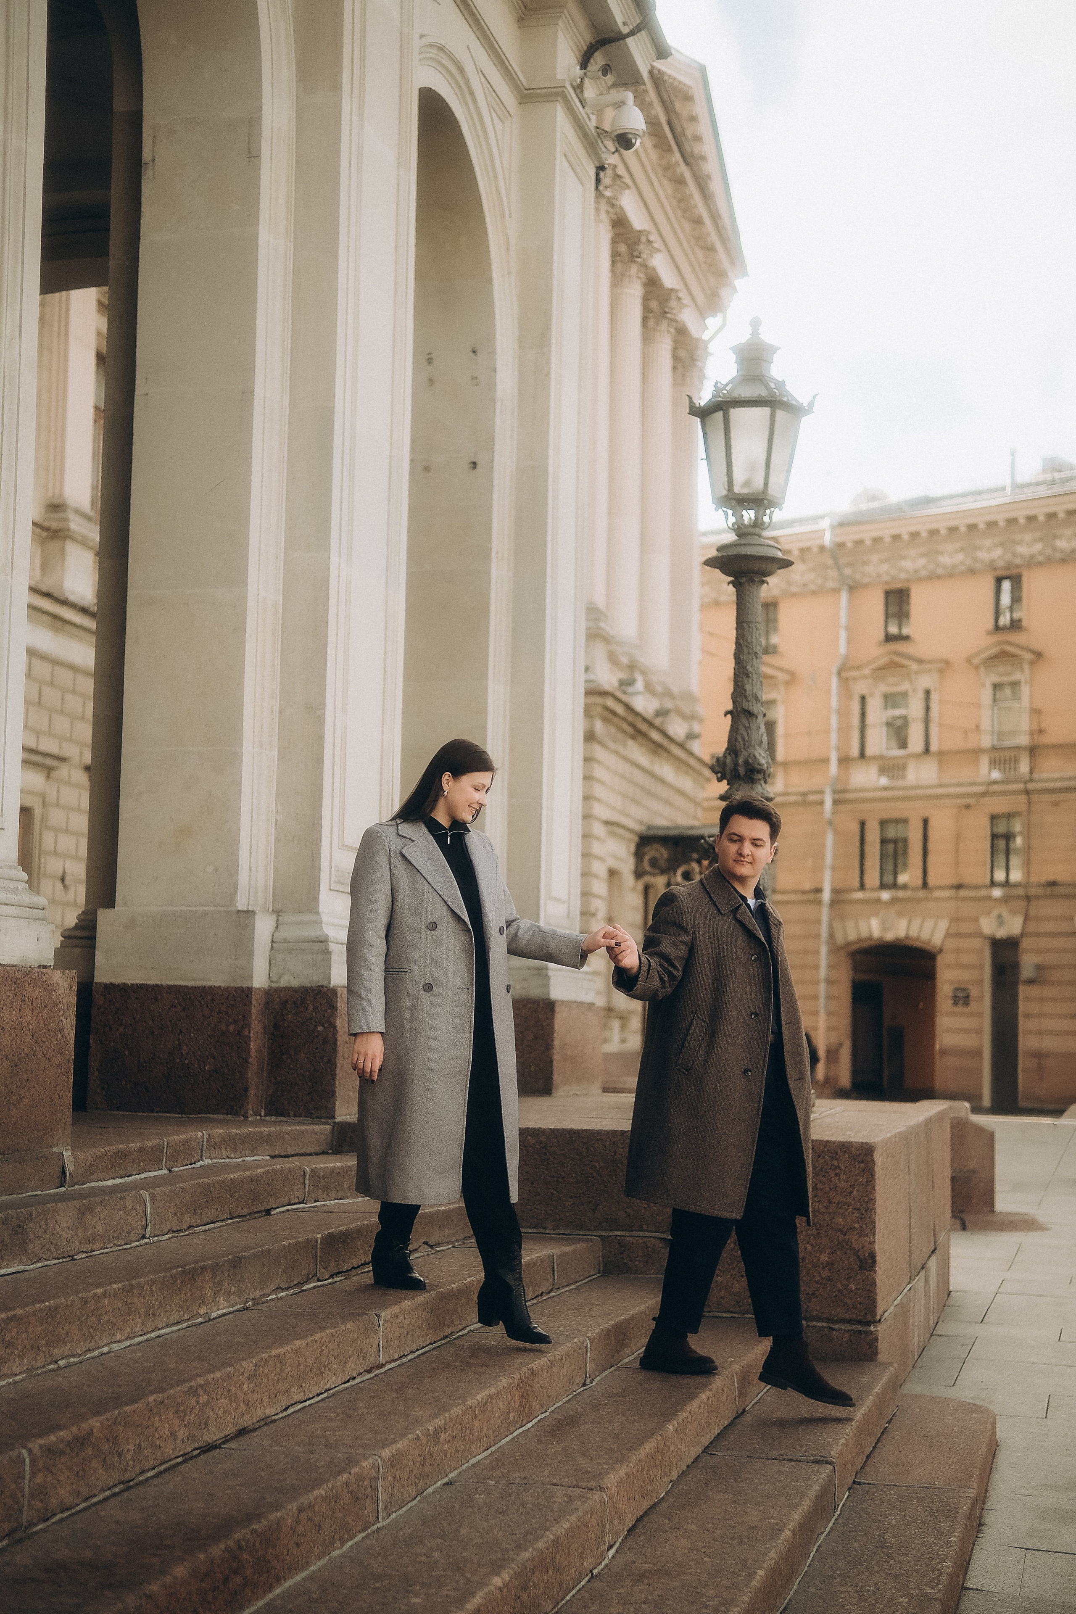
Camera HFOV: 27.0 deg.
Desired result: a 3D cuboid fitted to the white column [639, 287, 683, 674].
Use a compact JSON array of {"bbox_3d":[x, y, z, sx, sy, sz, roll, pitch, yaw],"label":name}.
[{"bbox_3d":[2.314,-6.596,45.043,1.000,7.930,1.000,0,-6,13],"label":"white column"}]

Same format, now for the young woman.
[{"bbox_3d":[-0.150,0.690,6.570,0.740,1.750,0.680,6,-8,-42],"label":"young woman"}]

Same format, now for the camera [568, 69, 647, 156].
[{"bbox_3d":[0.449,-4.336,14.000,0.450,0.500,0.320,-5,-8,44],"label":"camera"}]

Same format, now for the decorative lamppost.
[{"bbox_3d":[1.145,-0.551,12.198,0.760,4.330,0.760,0,-6,13],"label":"decorative lamppost"}]

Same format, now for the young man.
[{"bbox_3d":[0.595,0.915,6.970,0.660,1.860,0.580,-3,-7,35],"label":"young man"}]

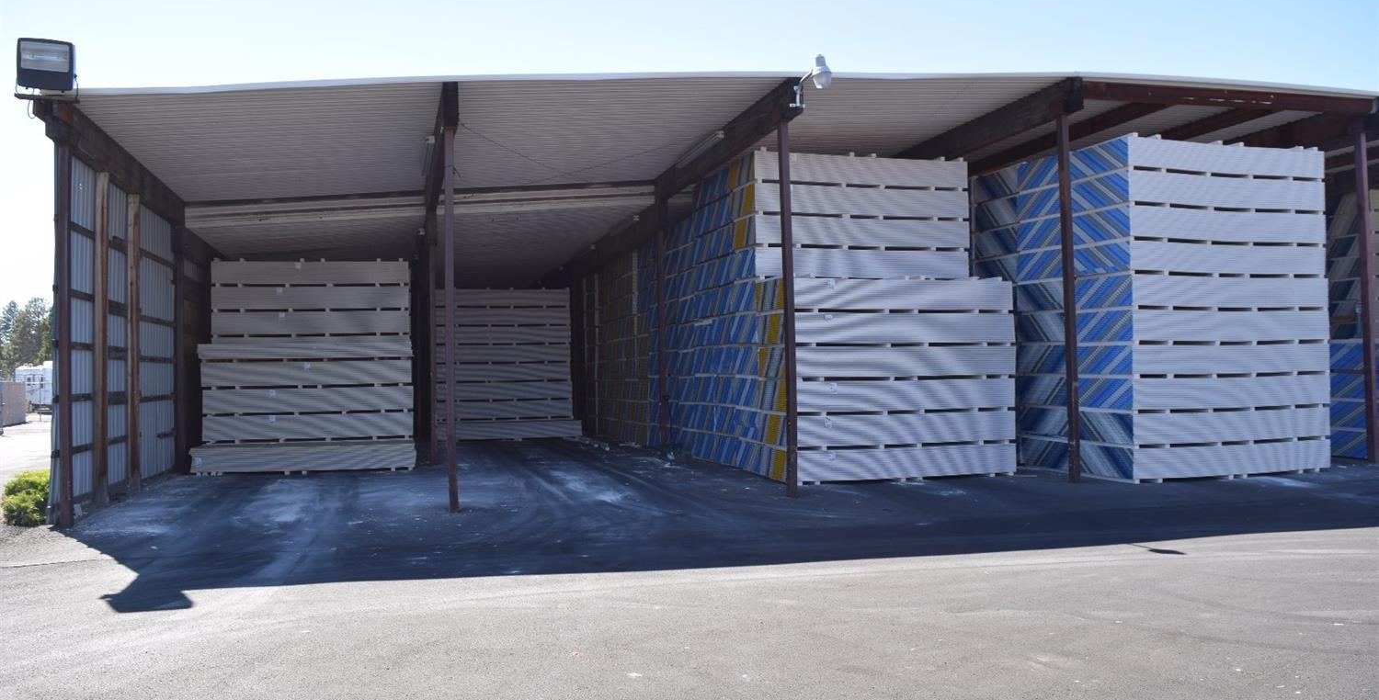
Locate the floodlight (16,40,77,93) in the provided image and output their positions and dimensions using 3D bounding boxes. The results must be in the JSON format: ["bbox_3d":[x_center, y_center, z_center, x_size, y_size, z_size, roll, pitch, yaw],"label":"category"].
[{"bbox_3d":[-6.735,-2.983,10.846,0.500,0.485,0.210,-1,9,-22],"label":"floodlight"}]

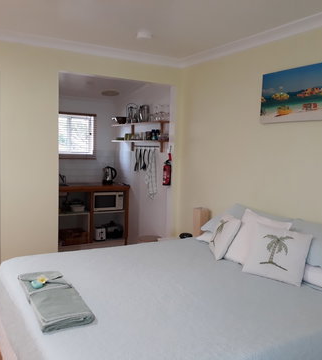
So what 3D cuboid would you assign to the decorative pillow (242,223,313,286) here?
[{"bbox_3d":[0.750,0.467,2.404,0.375,0.370,0.120,10,-27,32],"label":"decorative pillow"}]

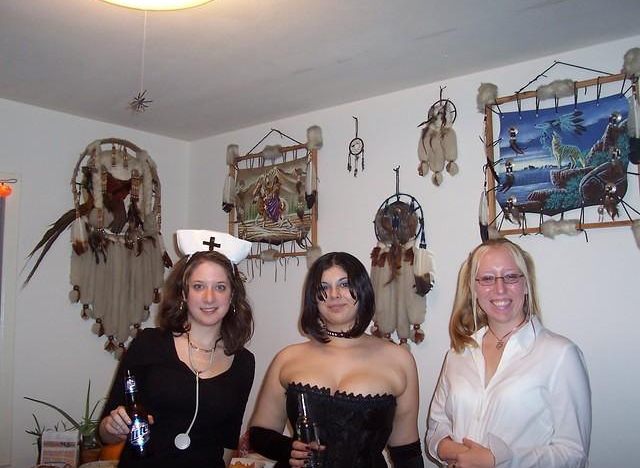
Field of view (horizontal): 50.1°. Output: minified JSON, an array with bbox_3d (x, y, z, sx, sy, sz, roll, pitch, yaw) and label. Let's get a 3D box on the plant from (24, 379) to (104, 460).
[{"bbox_3d":[-0.810,0.623,2.170,0.250,0.300,0.200,2,-6,-20],"label":"plant"}]

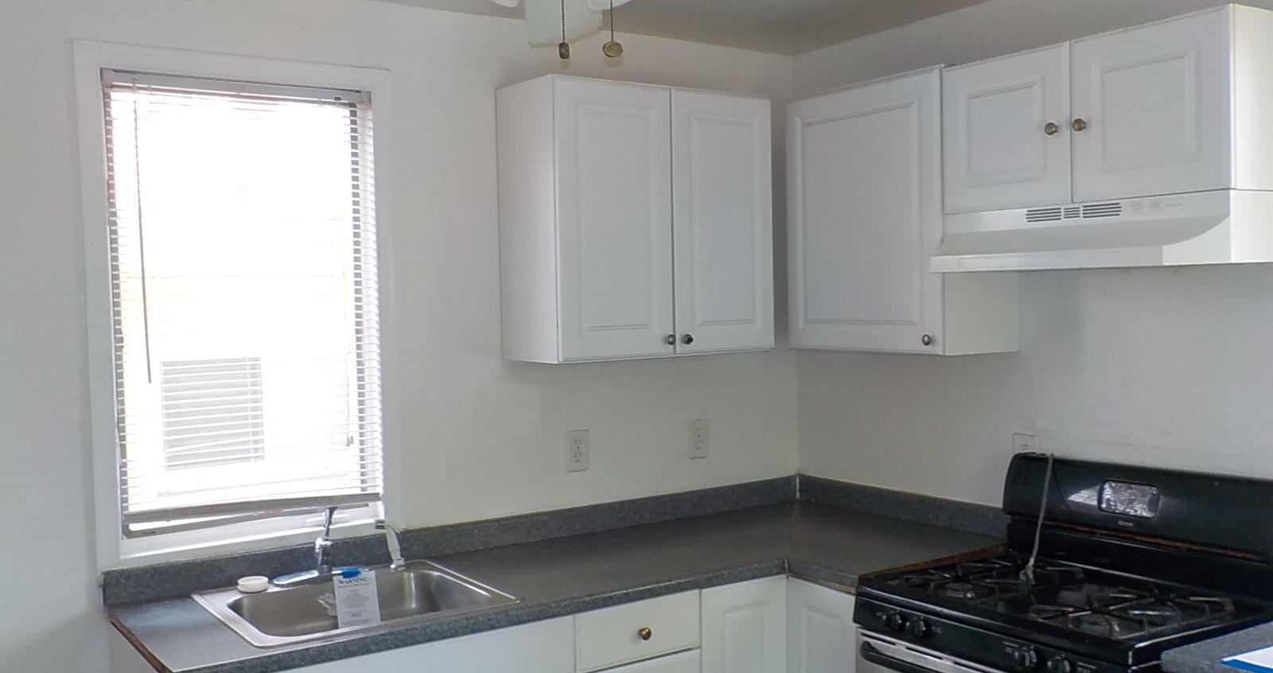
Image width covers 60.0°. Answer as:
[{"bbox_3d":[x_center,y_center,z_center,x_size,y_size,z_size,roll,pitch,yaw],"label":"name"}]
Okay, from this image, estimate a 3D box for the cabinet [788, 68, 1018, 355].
[{"bbox_3d":[0.767,-0.339,3.227,0.313,0.762,0.591,-3,3,-35],"label":"cabinet"}]

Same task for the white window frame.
[{"bbox_3d":[-0.996,-0.082,2.827,0.773,1.255,0.090,-2,3,-33],"label":"white window frame"}]

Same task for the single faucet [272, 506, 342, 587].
[{"bbox_3d":[-0.787,0.535,2.807,0.232,0.183,0.180,-2,2,-25],"label":"single faucet"}]

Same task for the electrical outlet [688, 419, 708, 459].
[{"bbox_3d":[0.206,0.335,3.591,0.073,0.120,0.010,-2,3,-33],"label":"electrical outlet"}]

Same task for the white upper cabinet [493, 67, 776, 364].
[{"bbox_3d":[0.011,-0.328,3.267,0.754,0.768,0.313,-2,3,-33],"label":"white upper cabinet"}]

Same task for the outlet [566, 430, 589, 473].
[{"bbox_3d":[-0.175,0.348,3.343,0.073,0.120,0.010,-2,3,-33],"label":"outlet"}]

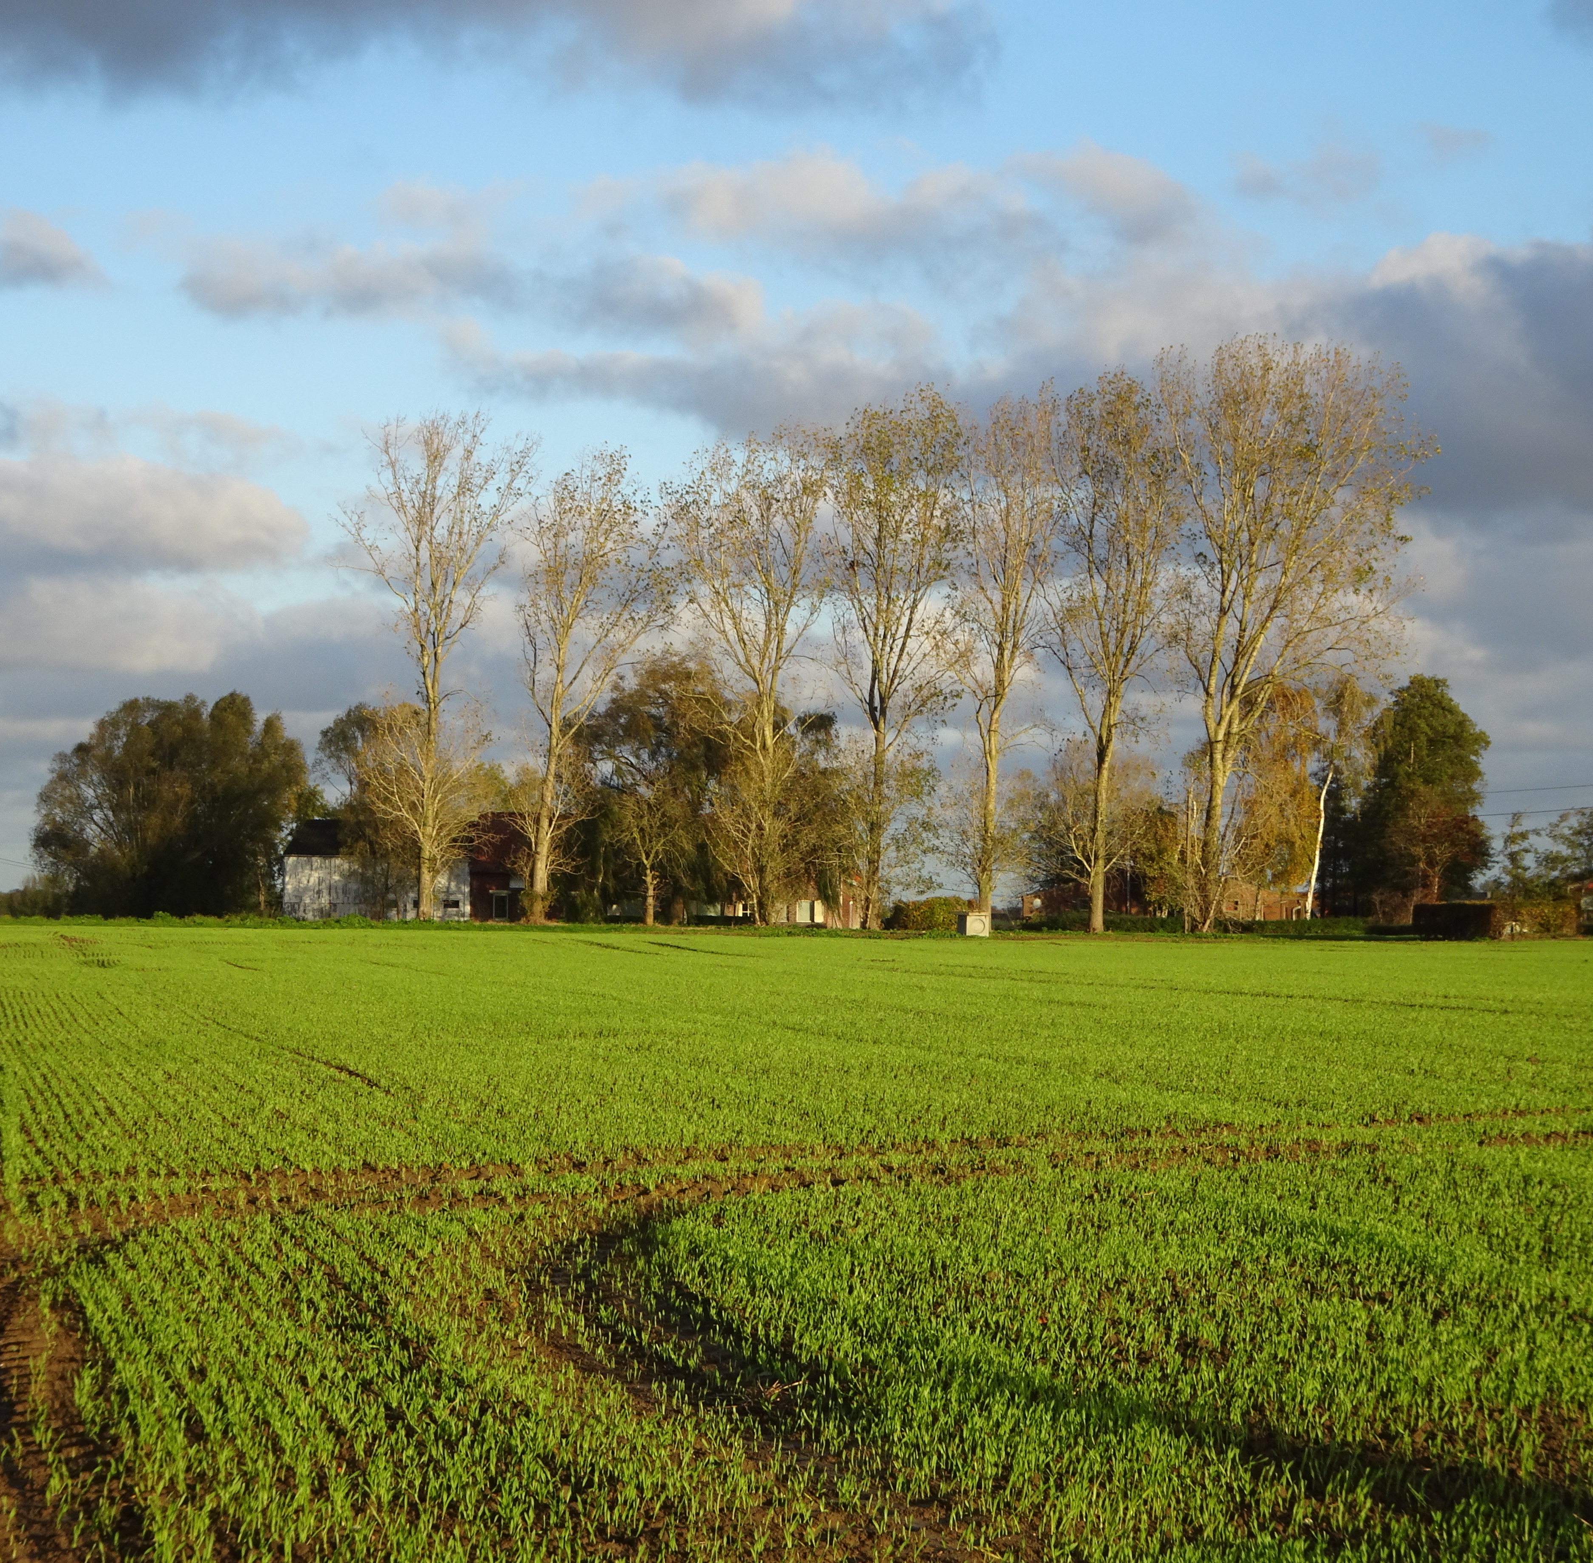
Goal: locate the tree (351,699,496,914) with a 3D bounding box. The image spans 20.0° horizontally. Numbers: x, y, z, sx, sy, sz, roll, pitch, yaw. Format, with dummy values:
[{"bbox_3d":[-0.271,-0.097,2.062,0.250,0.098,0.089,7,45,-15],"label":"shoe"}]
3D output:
[{"bbox_3d":[-19.983,1.549,242.000,7.766,11.911,7.500,0,-1,0],"label":"tree"}]

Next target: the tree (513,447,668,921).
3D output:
[{"bbox_3d":[-10.949,-5.105,241.000,8.255,25.505,8.500,0,-1,0],"label":"tree"}]

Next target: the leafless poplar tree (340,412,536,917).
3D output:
[{"bbox_3d":[-19.197,-6.108,242.000,10.559,27.313,9.500,0,-1,0],"label":"leafless poplar tree"}]

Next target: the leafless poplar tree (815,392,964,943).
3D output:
[{"bbox_3d":[5.106,-6.555,240.000,7.875,28.861,8.300,0,-1,0],"label":"leafless poplar tree"}]

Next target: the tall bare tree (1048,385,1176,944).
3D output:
[{"bbox_3d":[16.719,-6.894,239.000,7.153,29.904,8.000,0,-1,0],"label":"tall bare tree"}]

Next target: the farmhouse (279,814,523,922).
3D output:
[{"bbox_3d":[-22.910,5.054,262.000,14.171,6.235,8.500,0,-1,0],"label":"farmhouse"}]

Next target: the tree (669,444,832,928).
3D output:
[{"bbox_3d":[-2.639,-5.322,240.000,8.654,26.135,8.500,0,-1,0],"label":"tree"}]

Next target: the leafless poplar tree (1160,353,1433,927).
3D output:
[{"bbox_3d":[26.389,-7.681,238.000,14.246,31.410,12.500,0,-1,0],"label":"leafless poplar tree"}]

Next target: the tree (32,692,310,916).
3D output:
[{"bbox_3d":[-35.724,1.442,258.000,15.908,13.024,13.500,0,-1,0],"label":"tree"}]

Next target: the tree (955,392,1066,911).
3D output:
[{"bbox_3d":[11.160,-6.506,239.000,5.860,28.956,7.000,0,-1,0],"label":"tree"}]

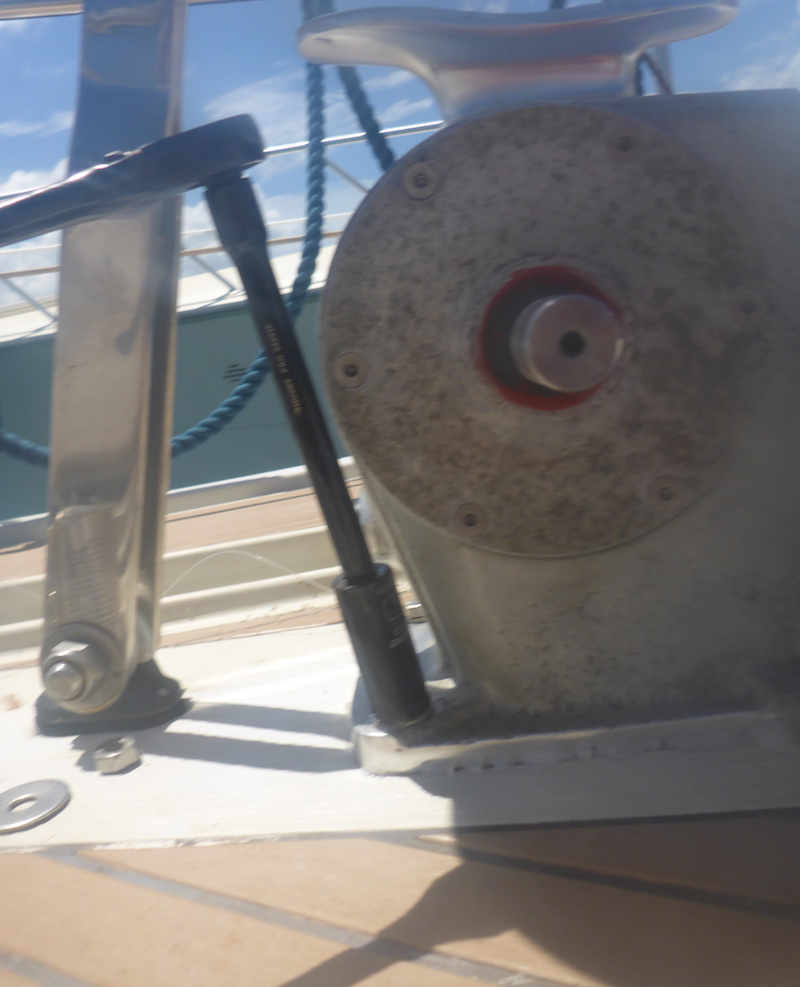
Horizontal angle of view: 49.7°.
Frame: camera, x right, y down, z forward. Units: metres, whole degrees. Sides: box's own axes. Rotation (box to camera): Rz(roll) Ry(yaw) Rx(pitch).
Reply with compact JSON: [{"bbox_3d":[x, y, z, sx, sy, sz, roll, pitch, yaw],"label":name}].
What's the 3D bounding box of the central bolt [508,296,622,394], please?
[{"bbox_3d":[0.050,-0.046,0.268,0.028,0.028,0.038,-7,11,0],"label":"central bolt"}]

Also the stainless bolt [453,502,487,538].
[{"bbox_3d":[0.024,0.008,0.300,0.012,0.012,0.007,-7,11,0],"label":"stainless bolt"}]

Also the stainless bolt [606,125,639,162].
[{"bbox_3d":[0.071,-0.112,0.279,0.012,0.012,0.007,-7,11,0],"label":"stainless bolt"}]

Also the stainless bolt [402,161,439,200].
[{"bbox_3d":[0.007,-0.101,0.279,0.012,0.012,0.007,-7,11,0],"label":"stainless bolt"}]

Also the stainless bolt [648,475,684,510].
[{"bbox_3d":[0.091,-0.001,0.300,0.012,0.012,0.007,-7,11,0],"label":"stainless bolt"}]

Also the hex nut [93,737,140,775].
[{"bbox_3d":[-0.107,0.100,0.330,0.016,0.008,0.018,-8,11,-8],"label":"hex nut"}]

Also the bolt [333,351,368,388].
[{"bbox_3d":[-0.016,-0.042,0.290,0.012,0.012,0.007,-7,11,0],"label":"bolt"}]

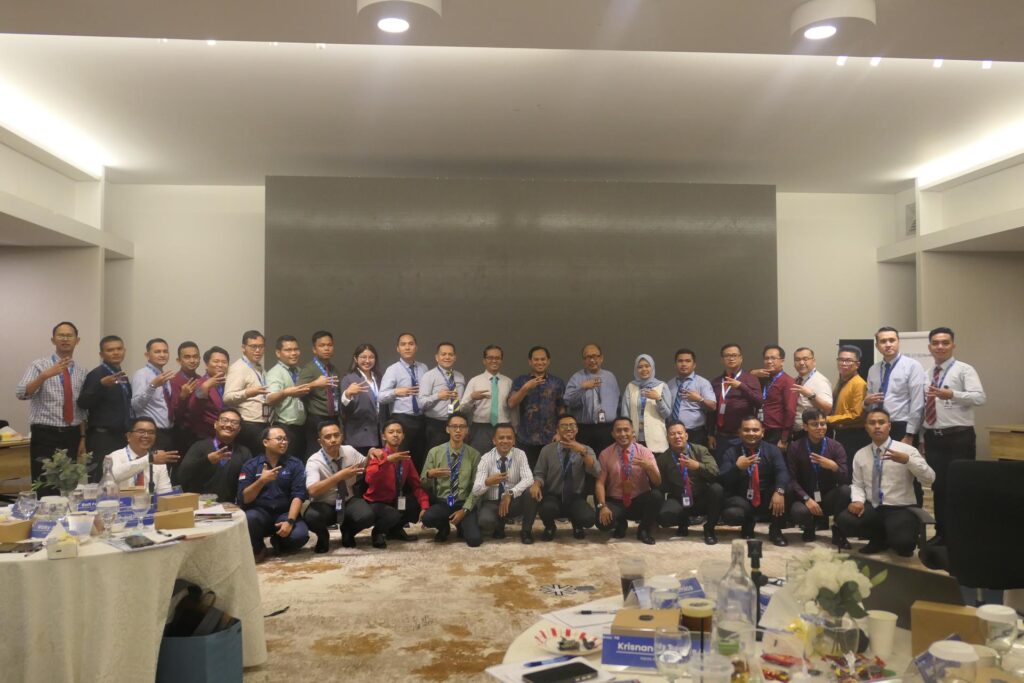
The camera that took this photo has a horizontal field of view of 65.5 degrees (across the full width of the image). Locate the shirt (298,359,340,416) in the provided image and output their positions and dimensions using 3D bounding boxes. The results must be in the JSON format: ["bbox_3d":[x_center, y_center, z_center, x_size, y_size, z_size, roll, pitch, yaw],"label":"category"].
[{"bbox_3d":[-1.713,0.407,7.050,0.390,0.520,0.270,2,-3,-42],"label":"shirt"}]

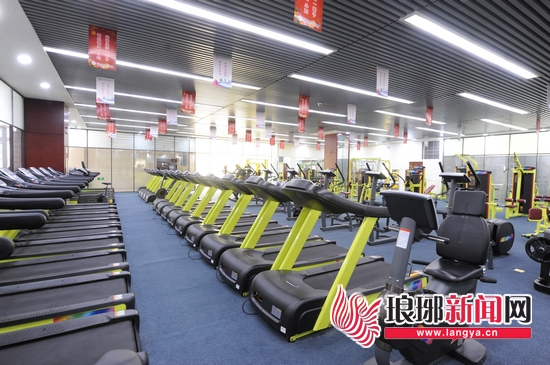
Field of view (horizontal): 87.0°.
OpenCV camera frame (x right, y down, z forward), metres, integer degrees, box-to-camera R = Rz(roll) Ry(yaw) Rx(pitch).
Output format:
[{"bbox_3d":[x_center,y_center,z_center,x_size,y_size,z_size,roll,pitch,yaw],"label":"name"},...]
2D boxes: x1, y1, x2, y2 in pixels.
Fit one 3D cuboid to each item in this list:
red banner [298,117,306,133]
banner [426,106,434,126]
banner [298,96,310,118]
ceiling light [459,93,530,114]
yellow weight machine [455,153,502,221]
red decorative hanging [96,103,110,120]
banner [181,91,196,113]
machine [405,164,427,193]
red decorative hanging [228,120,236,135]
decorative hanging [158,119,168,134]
[{"bbox_3d":[1.089,-2.312,11.691,0.390,0.610,0.030,0,3,-30],"label":"red banner"},{"bbox_3d":[4.905,-2.107,9.193,0.390,0.610,0.030,0,3,-30],"label":"banner"},{"bbox_3d":[0.762,-1.960,7.488,0.330,0.540,0.015,0,3,-30],"label":"banner"},{"bbox_3d":[6.259,-2.165,8.126,4.069,0.080,0.200,0,3,-32],"label":"ceiling light"},{"bbox_3d":[7.879,0.225,11.083,1.400,2.340,1.100,0,3,-30],"label":"yellow weight machine"},{"bbox_3d":[-5.754,-2.436,9.781,0.390,0.610,0.030,0,3,-30],"label":"red decorative hanging"},{"bbox_3d":[-2.439,-2.281,8.216,0.390,0.610,0.030,0,3,-30],"label":"banner"},{"bbox_3d":[6.645,0.104,13.722,0.950,1.660,1.100,2,3,20],"label":"machine"},{"bbox_3d":[-1.741,-2.211,11.777,0.320,0.530,0.015,0,3,-30],"label":"red decorative hanging"},{"bbox_3d":[-5.073,-2.547,13.223,0.390,0.610,0.030,0,3,-30],"label":"decorative hanging"}]

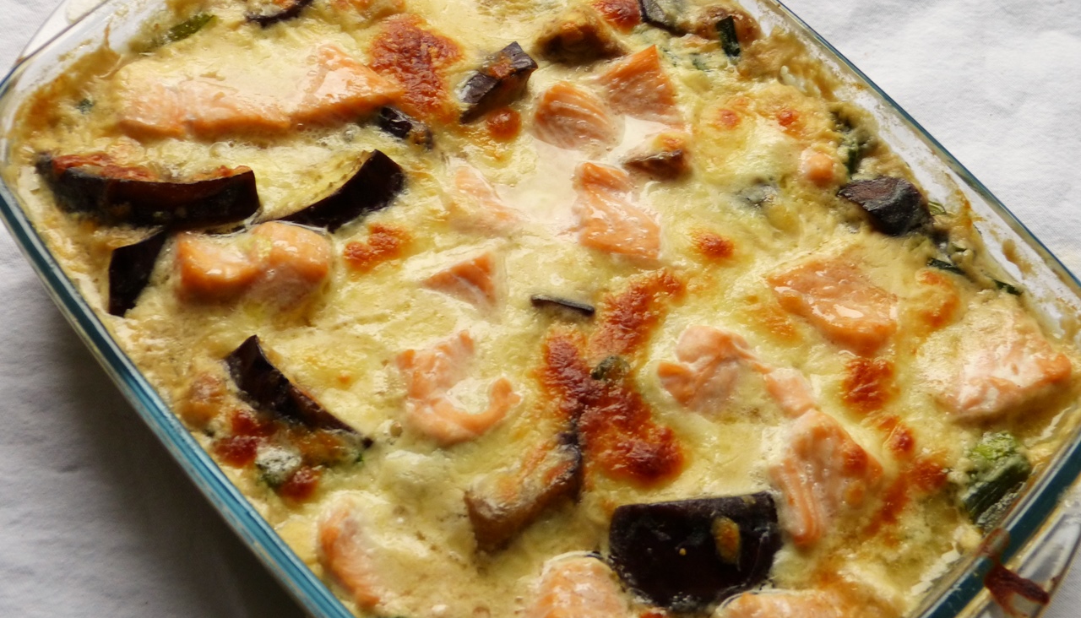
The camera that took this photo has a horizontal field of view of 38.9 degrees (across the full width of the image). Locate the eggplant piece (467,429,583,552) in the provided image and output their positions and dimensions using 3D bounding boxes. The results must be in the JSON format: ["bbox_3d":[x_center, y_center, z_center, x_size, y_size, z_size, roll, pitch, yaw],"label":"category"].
[{"bbox_3d":[-0.005,0.053,0.444,0.031,0.020,0.016,-34,67,-18],"label":"eggplant piece"}]

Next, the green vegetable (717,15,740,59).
[{"bbox_3d":[0.063,-0.092,0.517,0.005,0.005,0.013,-11,65,-7],"label":"green vegetable"}]

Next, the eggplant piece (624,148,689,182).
[{"bbox_3d":[0.037,-0.047,0.497,0.021,0.007,0.007,3,64,-1],"label":"eggplant piece"}]

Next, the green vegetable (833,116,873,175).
[{"bbox_3d":[0.103,-0.054,0.503,0.009,0.009,0.017,-6,64,-5],"label":"green vegetable"}]

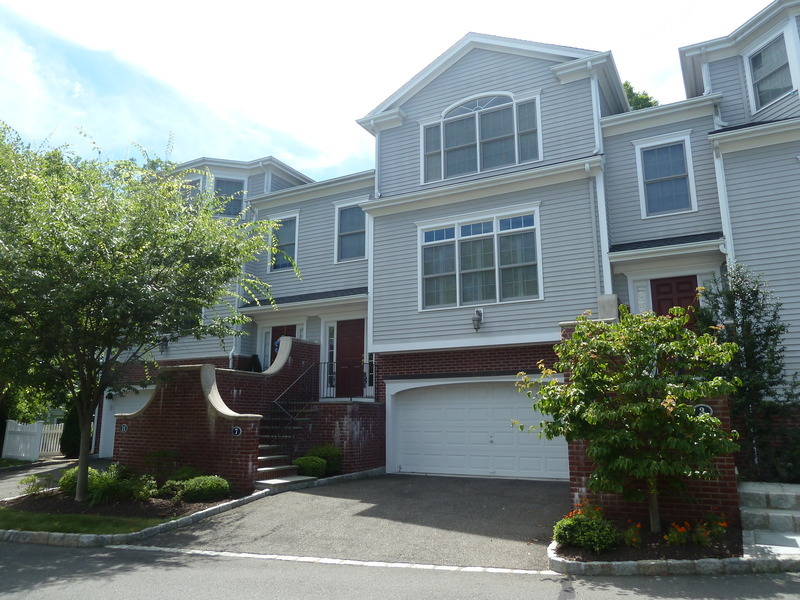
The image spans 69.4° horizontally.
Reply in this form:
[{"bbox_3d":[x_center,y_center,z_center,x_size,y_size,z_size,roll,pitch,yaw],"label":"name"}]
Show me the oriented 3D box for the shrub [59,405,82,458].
[{"bbox_3d":[-10.636,4.245,18.624,0.620,1.720,0.620,-6,-14,26],"label":"shrub"}]

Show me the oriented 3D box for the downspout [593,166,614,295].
[{"bbox_3d":[4.256,-1.333,12.075,0.160,2.950,0.130,-6,-14,26],"label":"downspout"}]

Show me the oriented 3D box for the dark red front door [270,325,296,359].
[{"bbox_3d":[-3.246,1.746,16.177,0.900,2.050,0.080,-6,-14,26],"label":"dark red front door"}]

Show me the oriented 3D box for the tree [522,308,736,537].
[{"bbox_3d":[2.612,1.416,6.943,2.450,2.700,2.000,-6,-14,26],"label":"tree"}]

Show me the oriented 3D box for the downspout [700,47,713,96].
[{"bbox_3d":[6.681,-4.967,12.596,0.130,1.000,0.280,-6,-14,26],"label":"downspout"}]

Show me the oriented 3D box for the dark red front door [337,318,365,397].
[{"bbox_3d":[-1.285,1.531,15.203,0.900,2.050,0.080,-6,-14,26],"label":"dark red front door"}]

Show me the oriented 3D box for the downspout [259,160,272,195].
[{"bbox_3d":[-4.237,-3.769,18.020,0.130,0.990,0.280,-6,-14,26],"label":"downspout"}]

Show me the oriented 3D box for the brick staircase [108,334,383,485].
[{"bbox_3d":[-3.064,2.274,12.952,4.150,3.120,4.400,-6,-13,27],"label":"brick staircase"}]

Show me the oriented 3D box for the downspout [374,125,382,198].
[{"bbox_3d":[-0.627,-3.736,15.480,0.130,2.140,0.200,-6,-14,26],"label":"downspout"}]

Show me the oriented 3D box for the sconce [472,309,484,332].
[{"bbox_3d":[1.752,0.470,12.898,0.180,0.510,0.290,-6,-14,26],"label":"sconce"}]

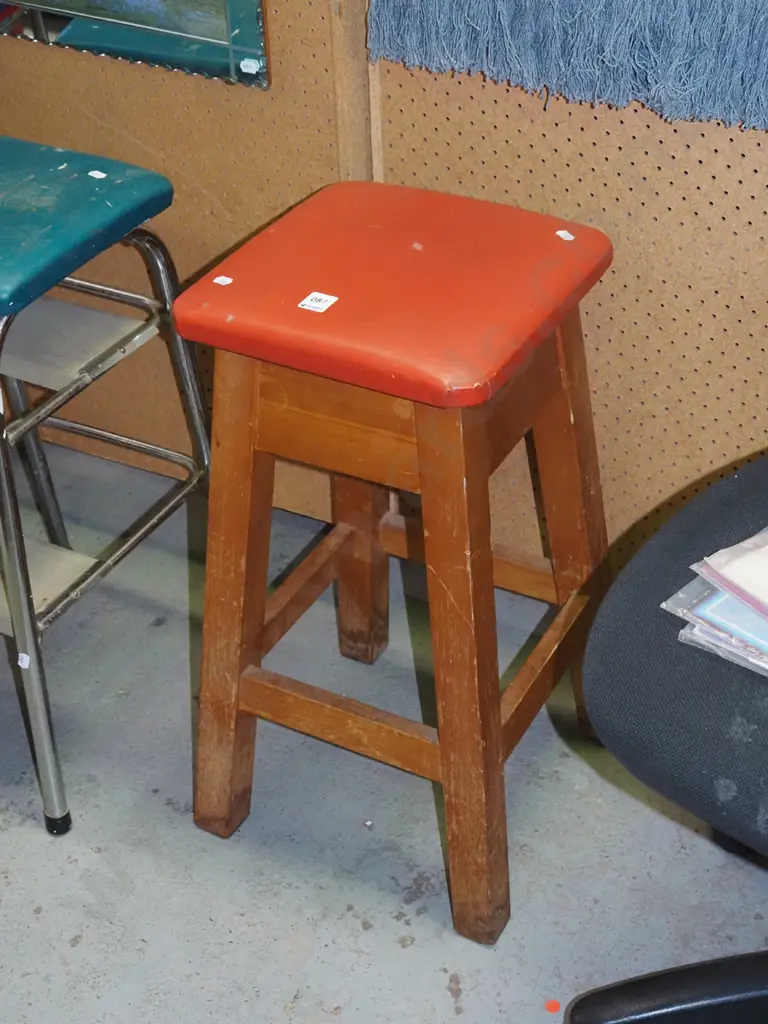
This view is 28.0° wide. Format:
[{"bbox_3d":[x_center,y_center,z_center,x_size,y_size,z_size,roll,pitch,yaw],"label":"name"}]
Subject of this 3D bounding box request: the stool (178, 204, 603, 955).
[{"bbox_3d":[0.024,0.033,1.496,0.352,0.623,0.346,16,40,24],"label":"stool"}]

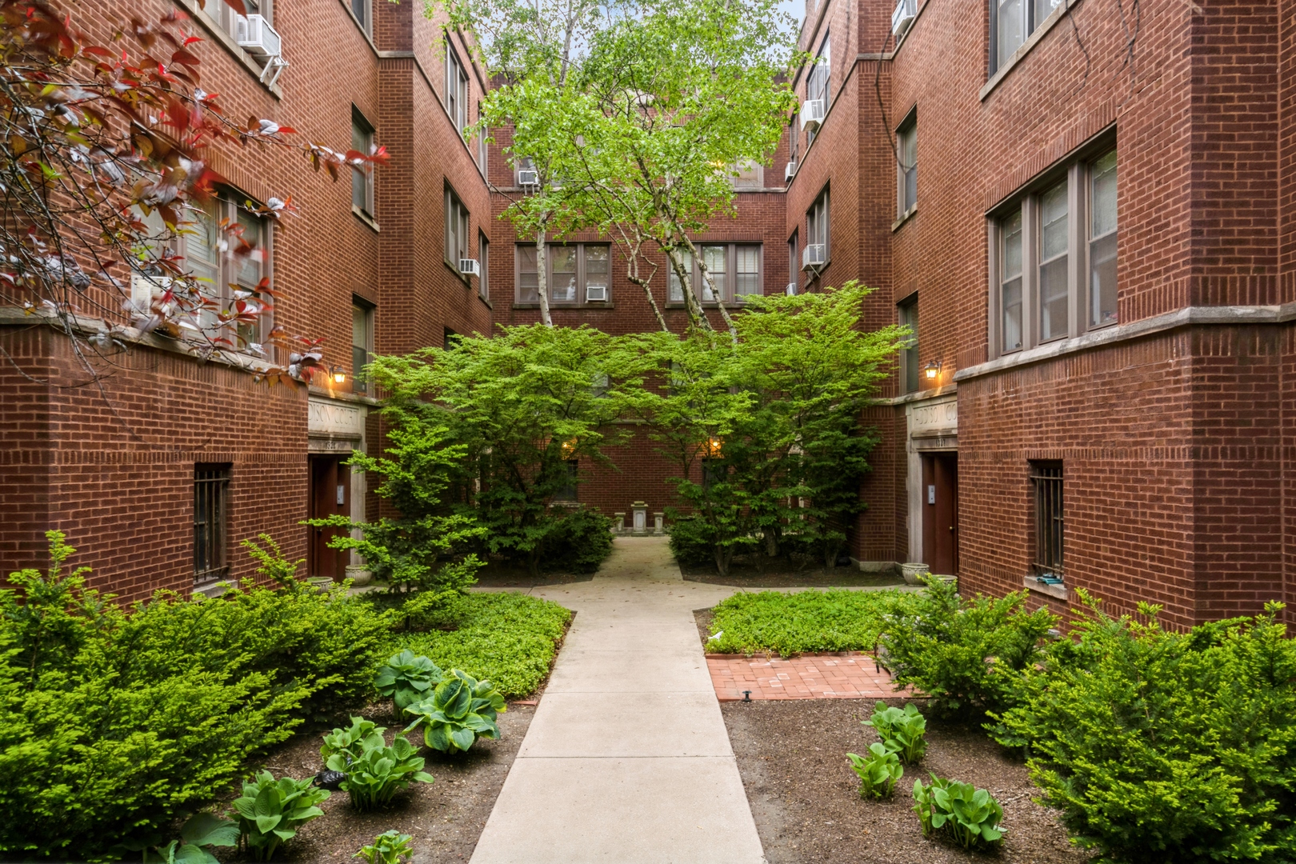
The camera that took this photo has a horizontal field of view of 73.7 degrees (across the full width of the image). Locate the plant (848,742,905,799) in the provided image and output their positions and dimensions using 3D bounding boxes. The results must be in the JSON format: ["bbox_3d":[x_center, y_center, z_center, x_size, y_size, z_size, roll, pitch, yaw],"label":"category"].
[{"bbox_3d":[1.400,2.070,5.330,0.360,0.303,0.340,0,-2,0],"label":"plant"}]

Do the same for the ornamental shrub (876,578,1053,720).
[{"bbox_3d":[2.737,1.761,7.400,1.500,1.041,1.300,0,-2,0],"label":"ornamental shrub"}]

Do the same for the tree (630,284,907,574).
[{"bbox_3d":[2.157,-0.058,15.400,4.900,5.119,4.100,0,-2,0],"label":"tree"}]

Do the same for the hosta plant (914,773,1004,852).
[{"bbox_3d":[1.673,2.026,4.650,0.500,0.346,0.440,0,-2,0],"label":"hosta plant"}]

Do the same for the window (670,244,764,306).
[{"bbox_3d":[1.818,-4.297,23.500,2.560,1.650,0.170,0,-2,0],"label":"window"}]

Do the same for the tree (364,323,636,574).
[{"bbox_3d":[-2.618,0.306,15.300,4.800,4.414,4.100,0,-2,0],"label":"tree"}]

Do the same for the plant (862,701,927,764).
[{"bbox_3d":[1.690,2.042,5.920,0.440,0.393,0.410,0,-2,0],"label":"plant"}]

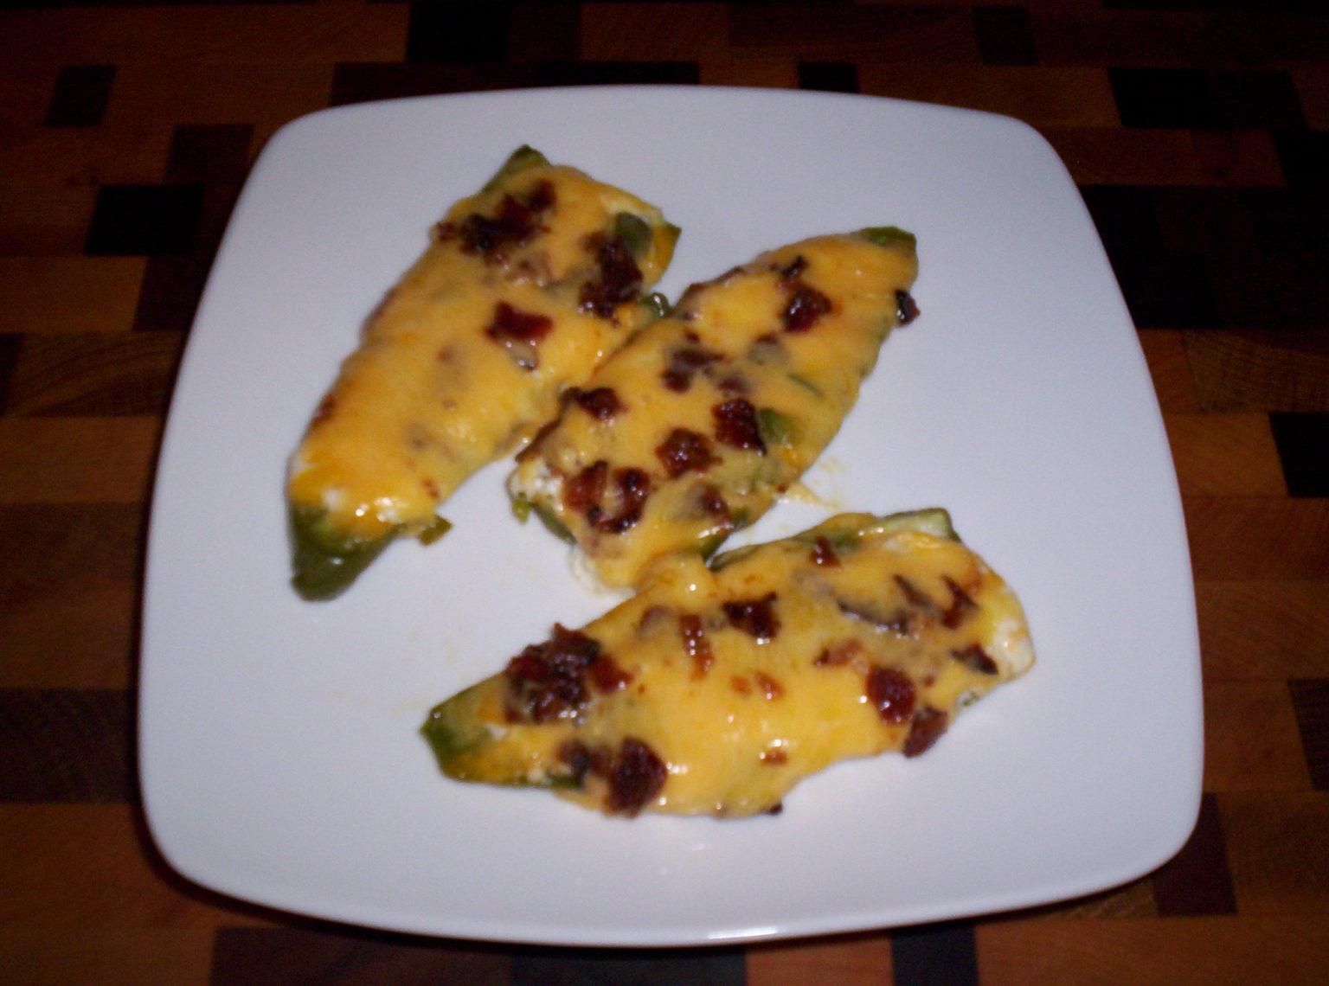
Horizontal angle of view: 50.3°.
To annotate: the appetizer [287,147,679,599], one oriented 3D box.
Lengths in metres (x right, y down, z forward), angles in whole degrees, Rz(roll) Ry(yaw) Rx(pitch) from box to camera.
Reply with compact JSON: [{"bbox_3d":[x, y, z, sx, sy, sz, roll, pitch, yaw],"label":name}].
[{"bbox_3d":[-0.031,-0.020,0.235,0.043,0.020,0.095,23,61,12],"label":"appetizer"}]

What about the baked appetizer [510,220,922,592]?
[{"bbox_3d":[0.013,-0.019,0.236,0.038,0.020,0.086,39,66,20],"label":"baked appetizer"}]

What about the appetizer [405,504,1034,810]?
[{"bbox_3d":[0.010,0.027,0.208,0.089,0.020,0.041,-12,60,-8],"label":"appetizer"}]

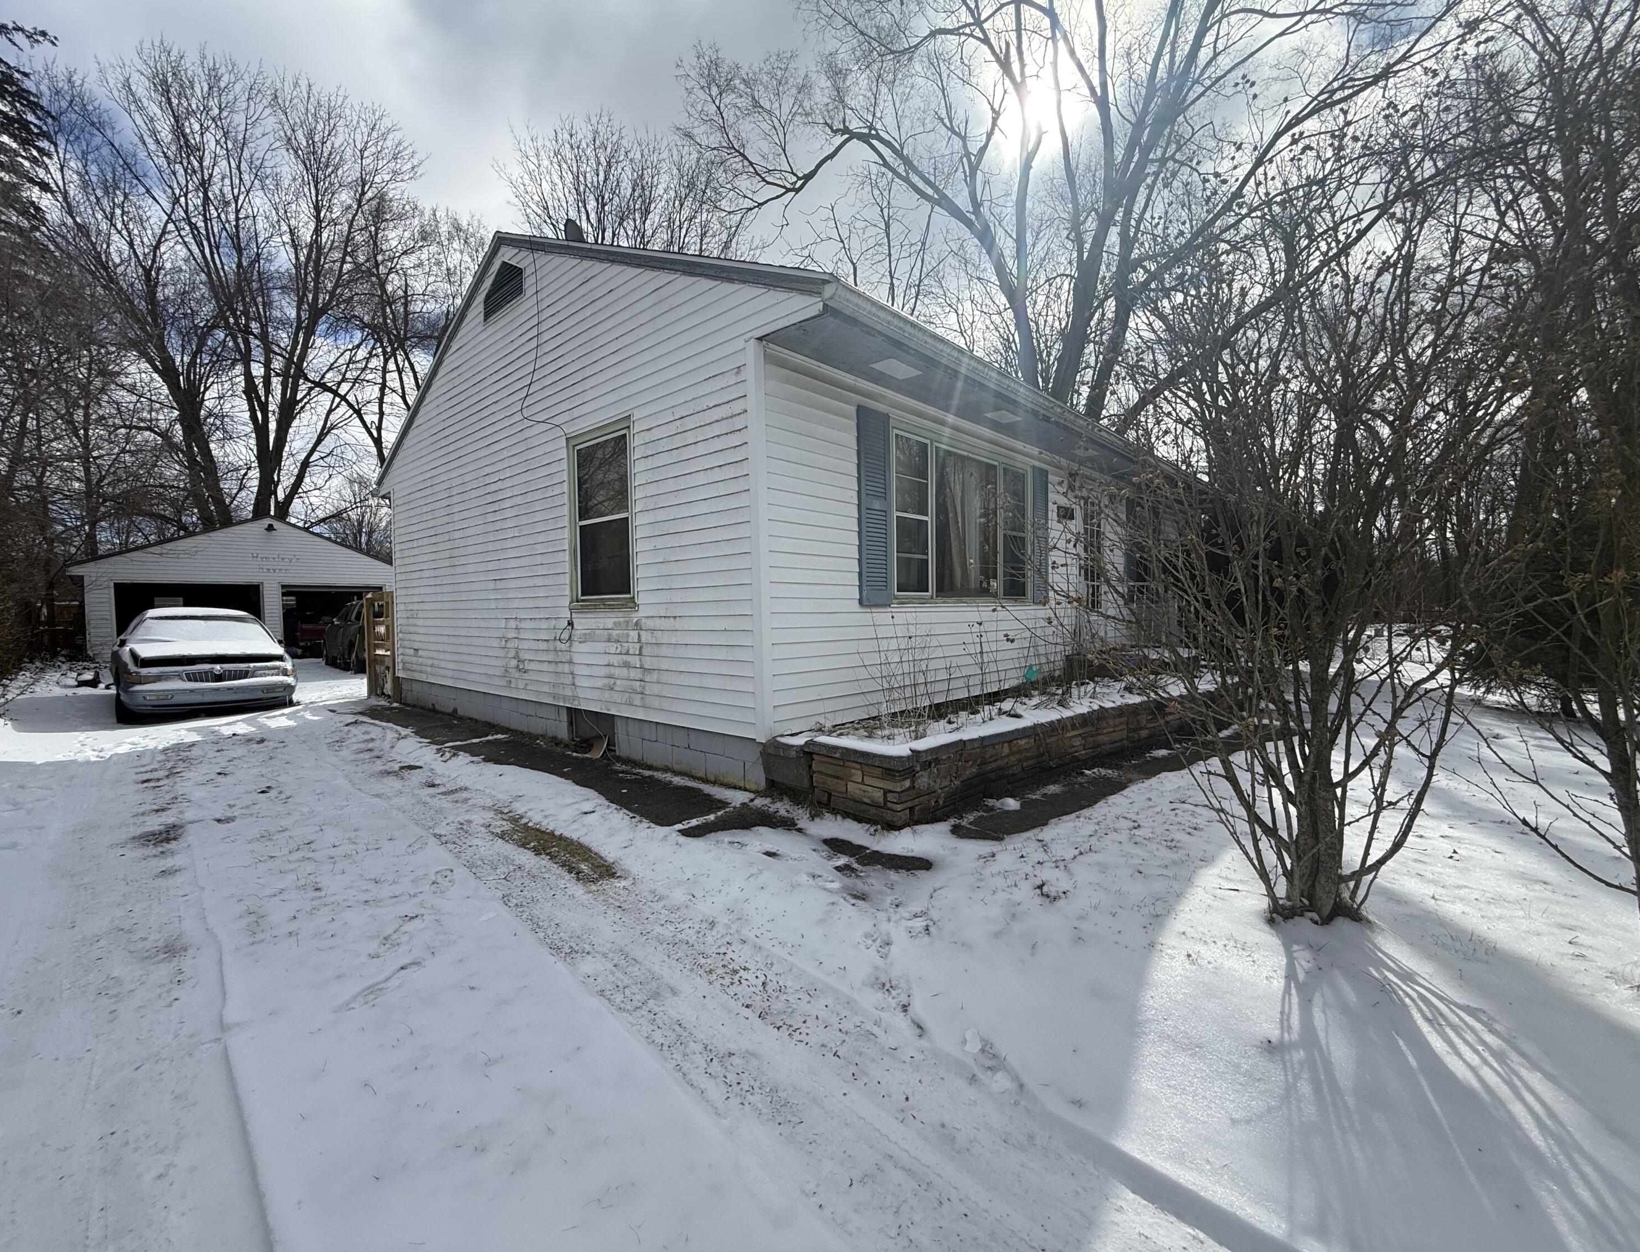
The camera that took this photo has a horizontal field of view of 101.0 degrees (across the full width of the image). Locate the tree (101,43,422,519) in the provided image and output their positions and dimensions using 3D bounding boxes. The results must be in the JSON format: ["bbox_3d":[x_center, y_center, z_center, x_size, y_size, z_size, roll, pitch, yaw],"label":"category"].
[{"bbox_3d":[-20.697,-9.991,24.479,9.200,21.800,9.000,-2,2,-40],"label":"tree"}]

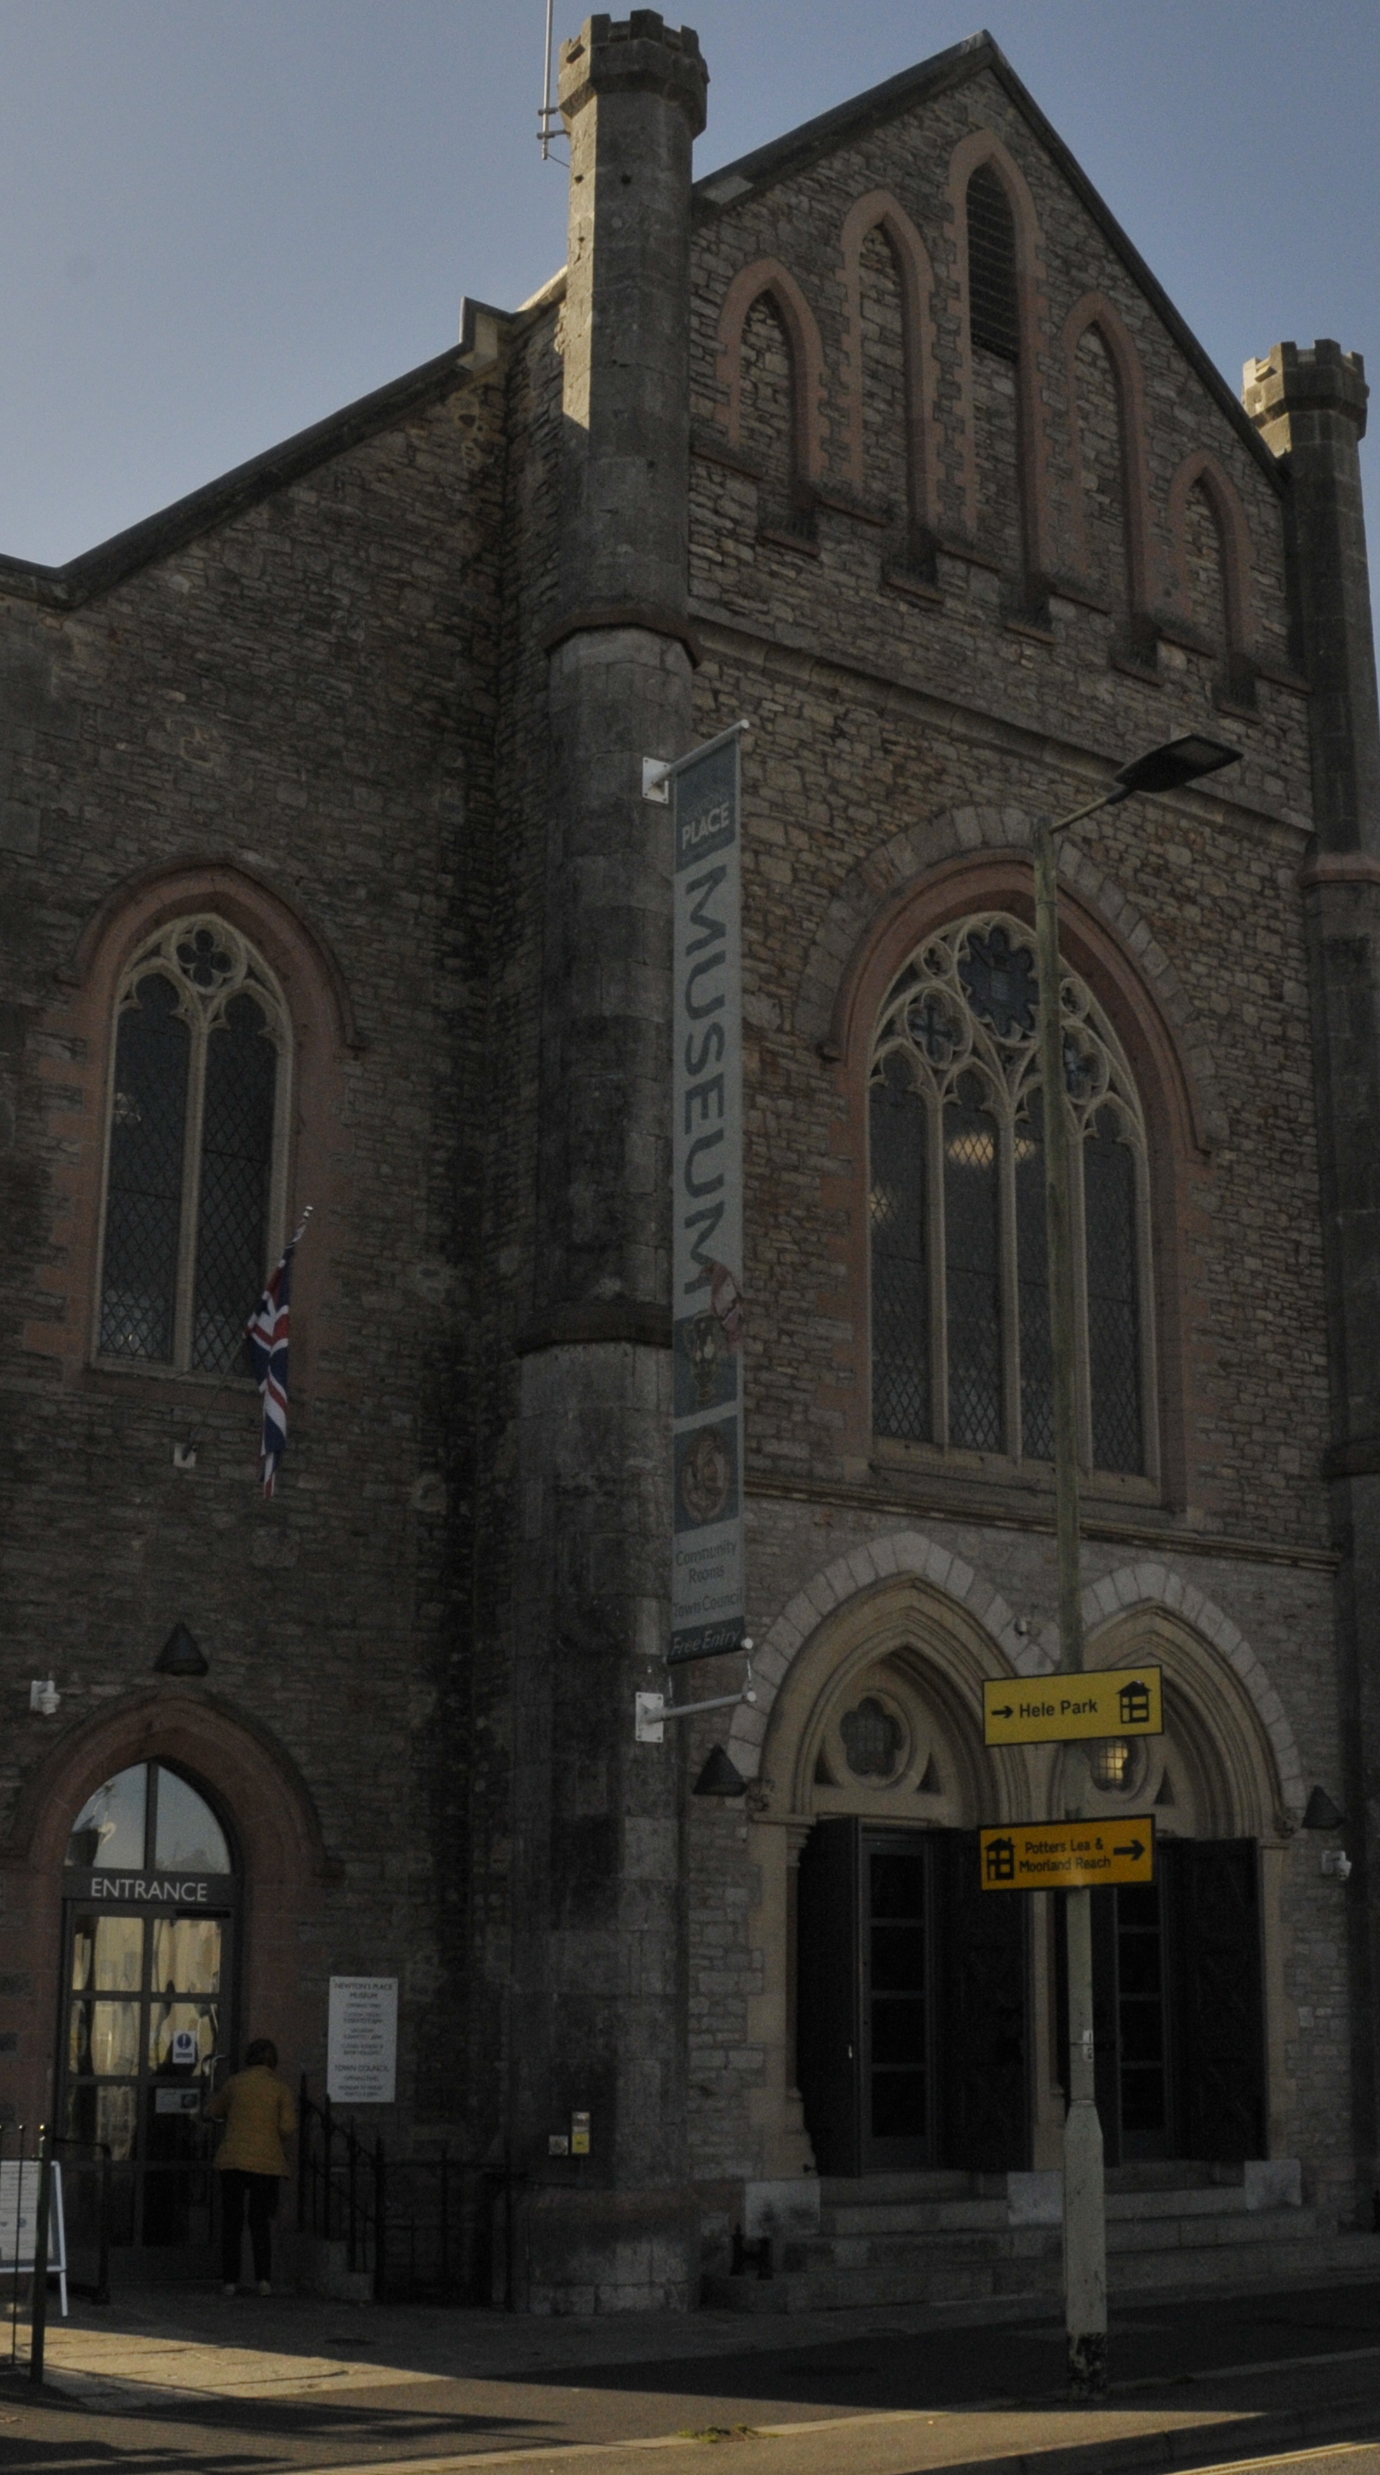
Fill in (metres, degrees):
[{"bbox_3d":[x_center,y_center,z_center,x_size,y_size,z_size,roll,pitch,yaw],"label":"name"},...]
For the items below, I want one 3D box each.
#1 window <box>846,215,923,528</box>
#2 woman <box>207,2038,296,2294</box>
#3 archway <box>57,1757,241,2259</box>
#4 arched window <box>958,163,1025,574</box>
[{"bbox_3d":[1.623,-7.347,23.754,0.725,2.989,0.294,10,-19,-32],"label":"window"},{"bbox_3d":[-2.864,6.073,18.283,0.512,1.586,0.345,6,-17,-21],"label":"woman"},{"bbox_3d":[-3.398,4.861,17.759,1.260,3.150,0.330,11,-19,-33],"label":"archway"},{"bbox_3d":[2.645,-7.657,24.545,0.725,4.096,0.294,10,-19,-32],"label":"arched window"}]

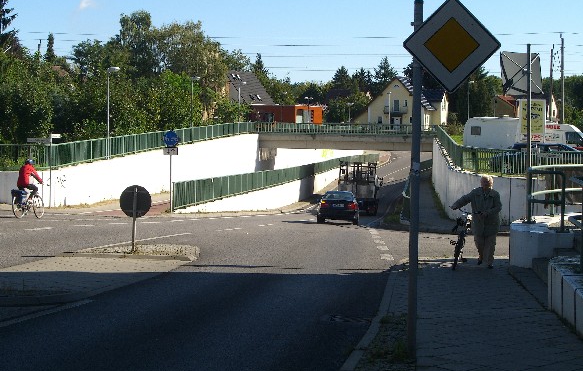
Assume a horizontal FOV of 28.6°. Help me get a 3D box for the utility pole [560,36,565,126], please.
[{"bbox_3d":[29.600,-11.200,125.000,0.350,10.800,0.350,0,0,0],"label":"utility pole"}]

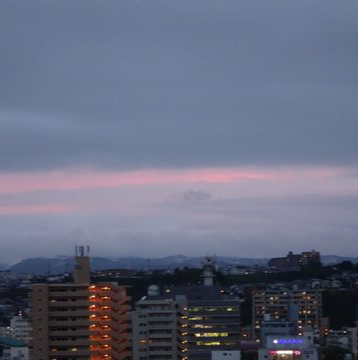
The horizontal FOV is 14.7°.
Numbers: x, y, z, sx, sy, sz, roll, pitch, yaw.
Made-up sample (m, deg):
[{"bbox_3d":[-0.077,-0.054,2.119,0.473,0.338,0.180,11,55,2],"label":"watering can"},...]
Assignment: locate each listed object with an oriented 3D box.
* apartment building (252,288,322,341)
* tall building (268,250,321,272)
[{"bbox_3d":[64.700,82.400,831.000,40.500,31.500,14.000,0,-3,8],"label":"apartment building"},{"bbox_3d":[130.000,91.500,1560.000,59.000,24.000,24.000,0,-3,6],"label":"tall building"}]

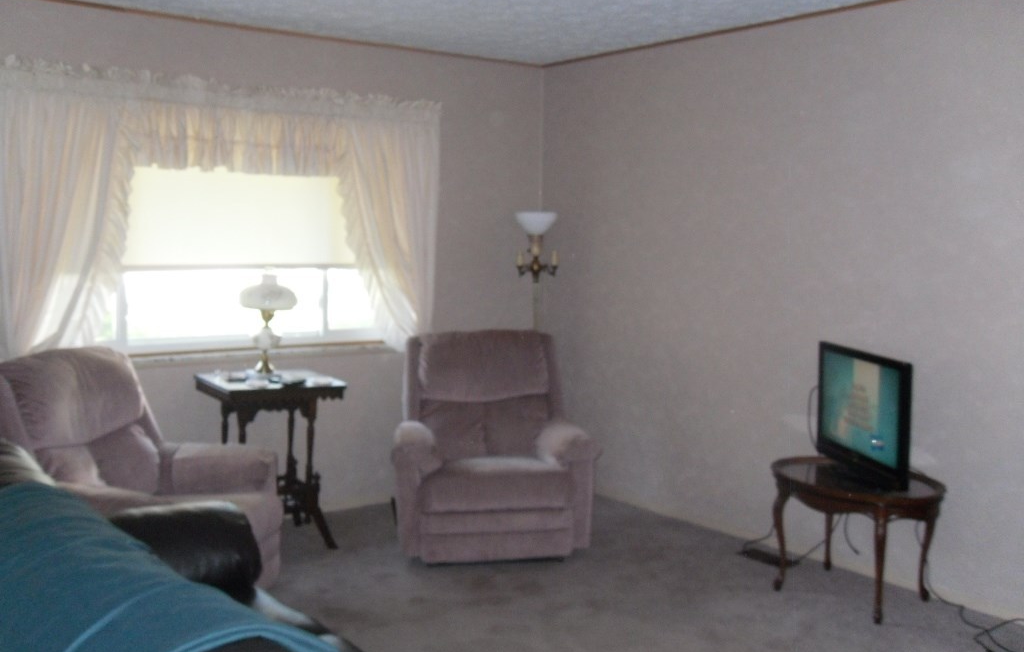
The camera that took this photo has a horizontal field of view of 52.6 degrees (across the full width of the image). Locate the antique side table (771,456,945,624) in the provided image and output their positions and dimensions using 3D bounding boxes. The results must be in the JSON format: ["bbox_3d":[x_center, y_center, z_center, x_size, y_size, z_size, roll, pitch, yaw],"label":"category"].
[{"bbox_3d":[1.386,0.862,4.213,0.530,0.490,0.740,-3,6,-32],"label":"antique side table"}]

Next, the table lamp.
[{"bbox_3d":[-1.168,-0.014,4.948,0.271,0.511,0.271,-3,6,-37],"label":"table lamp"}]

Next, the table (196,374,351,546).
[{"bbox_3d":[-1.135,0.640,4.840,0.560,0.773,0.560,-2,6,-28],"label":"table"}]

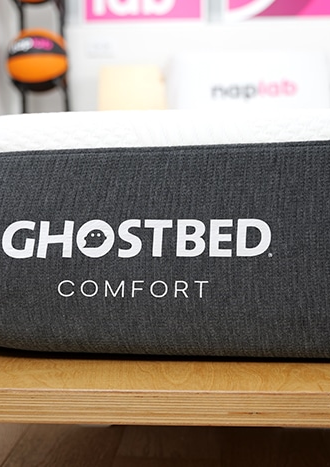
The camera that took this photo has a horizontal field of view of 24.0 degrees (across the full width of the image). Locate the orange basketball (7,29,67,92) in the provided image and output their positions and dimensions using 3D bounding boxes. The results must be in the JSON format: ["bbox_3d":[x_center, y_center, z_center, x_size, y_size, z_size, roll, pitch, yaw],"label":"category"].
[{"bbox_3d":[-0.502,-0.681,3.070,0.240,0.240,0.240,0,10,1],"label":"orange basketball"}]

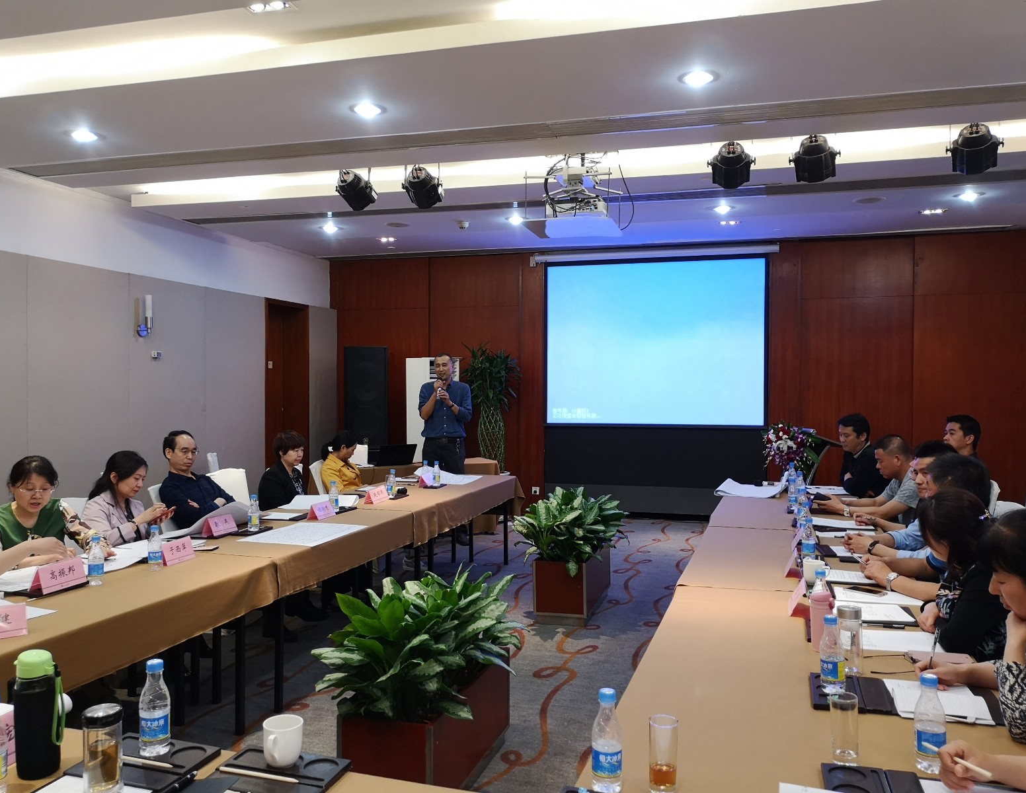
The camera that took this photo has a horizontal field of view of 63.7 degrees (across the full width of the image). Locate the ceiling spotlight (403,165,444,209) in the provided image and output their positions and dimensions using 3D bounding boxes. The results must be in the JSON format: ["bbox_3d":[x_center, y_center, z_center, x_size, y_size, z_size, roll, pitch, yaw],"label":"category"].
[{"bbox_3d":[-0.657,-1.530,6.050,0.310,0.270,0.280,0,-28,9],"label":"ceiling spotlight"}]

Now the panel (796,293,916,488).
[{"bbox_3d":[3.660,0.124,8.840,1.130,2.380,0.040,1,1,17],"label":"panel"}]

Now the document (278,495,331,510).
[{"bbox_3d":[-1.237,0.658,5.227,0.430,0.060,0.380,1,1,18],"label":"document"}]

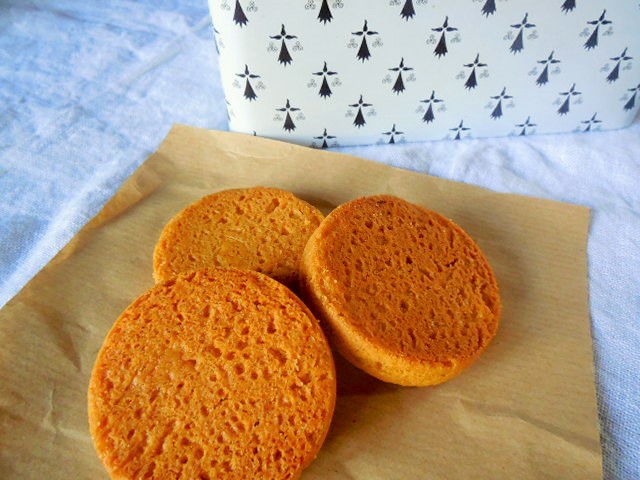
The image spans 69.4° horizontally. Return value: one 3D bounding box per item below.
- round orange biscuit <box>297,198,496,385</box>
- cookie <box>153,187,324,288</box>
[{"bbox_3d":[0.026,0.013,0.145,0.061,0.013,0.061,13,48,-15],"label":"round orange biscuit"},{"bbox_3d":[-0.025,0.007,0.161,0.061,0.013,0.061,0,49,0],"label":"cookie"}]

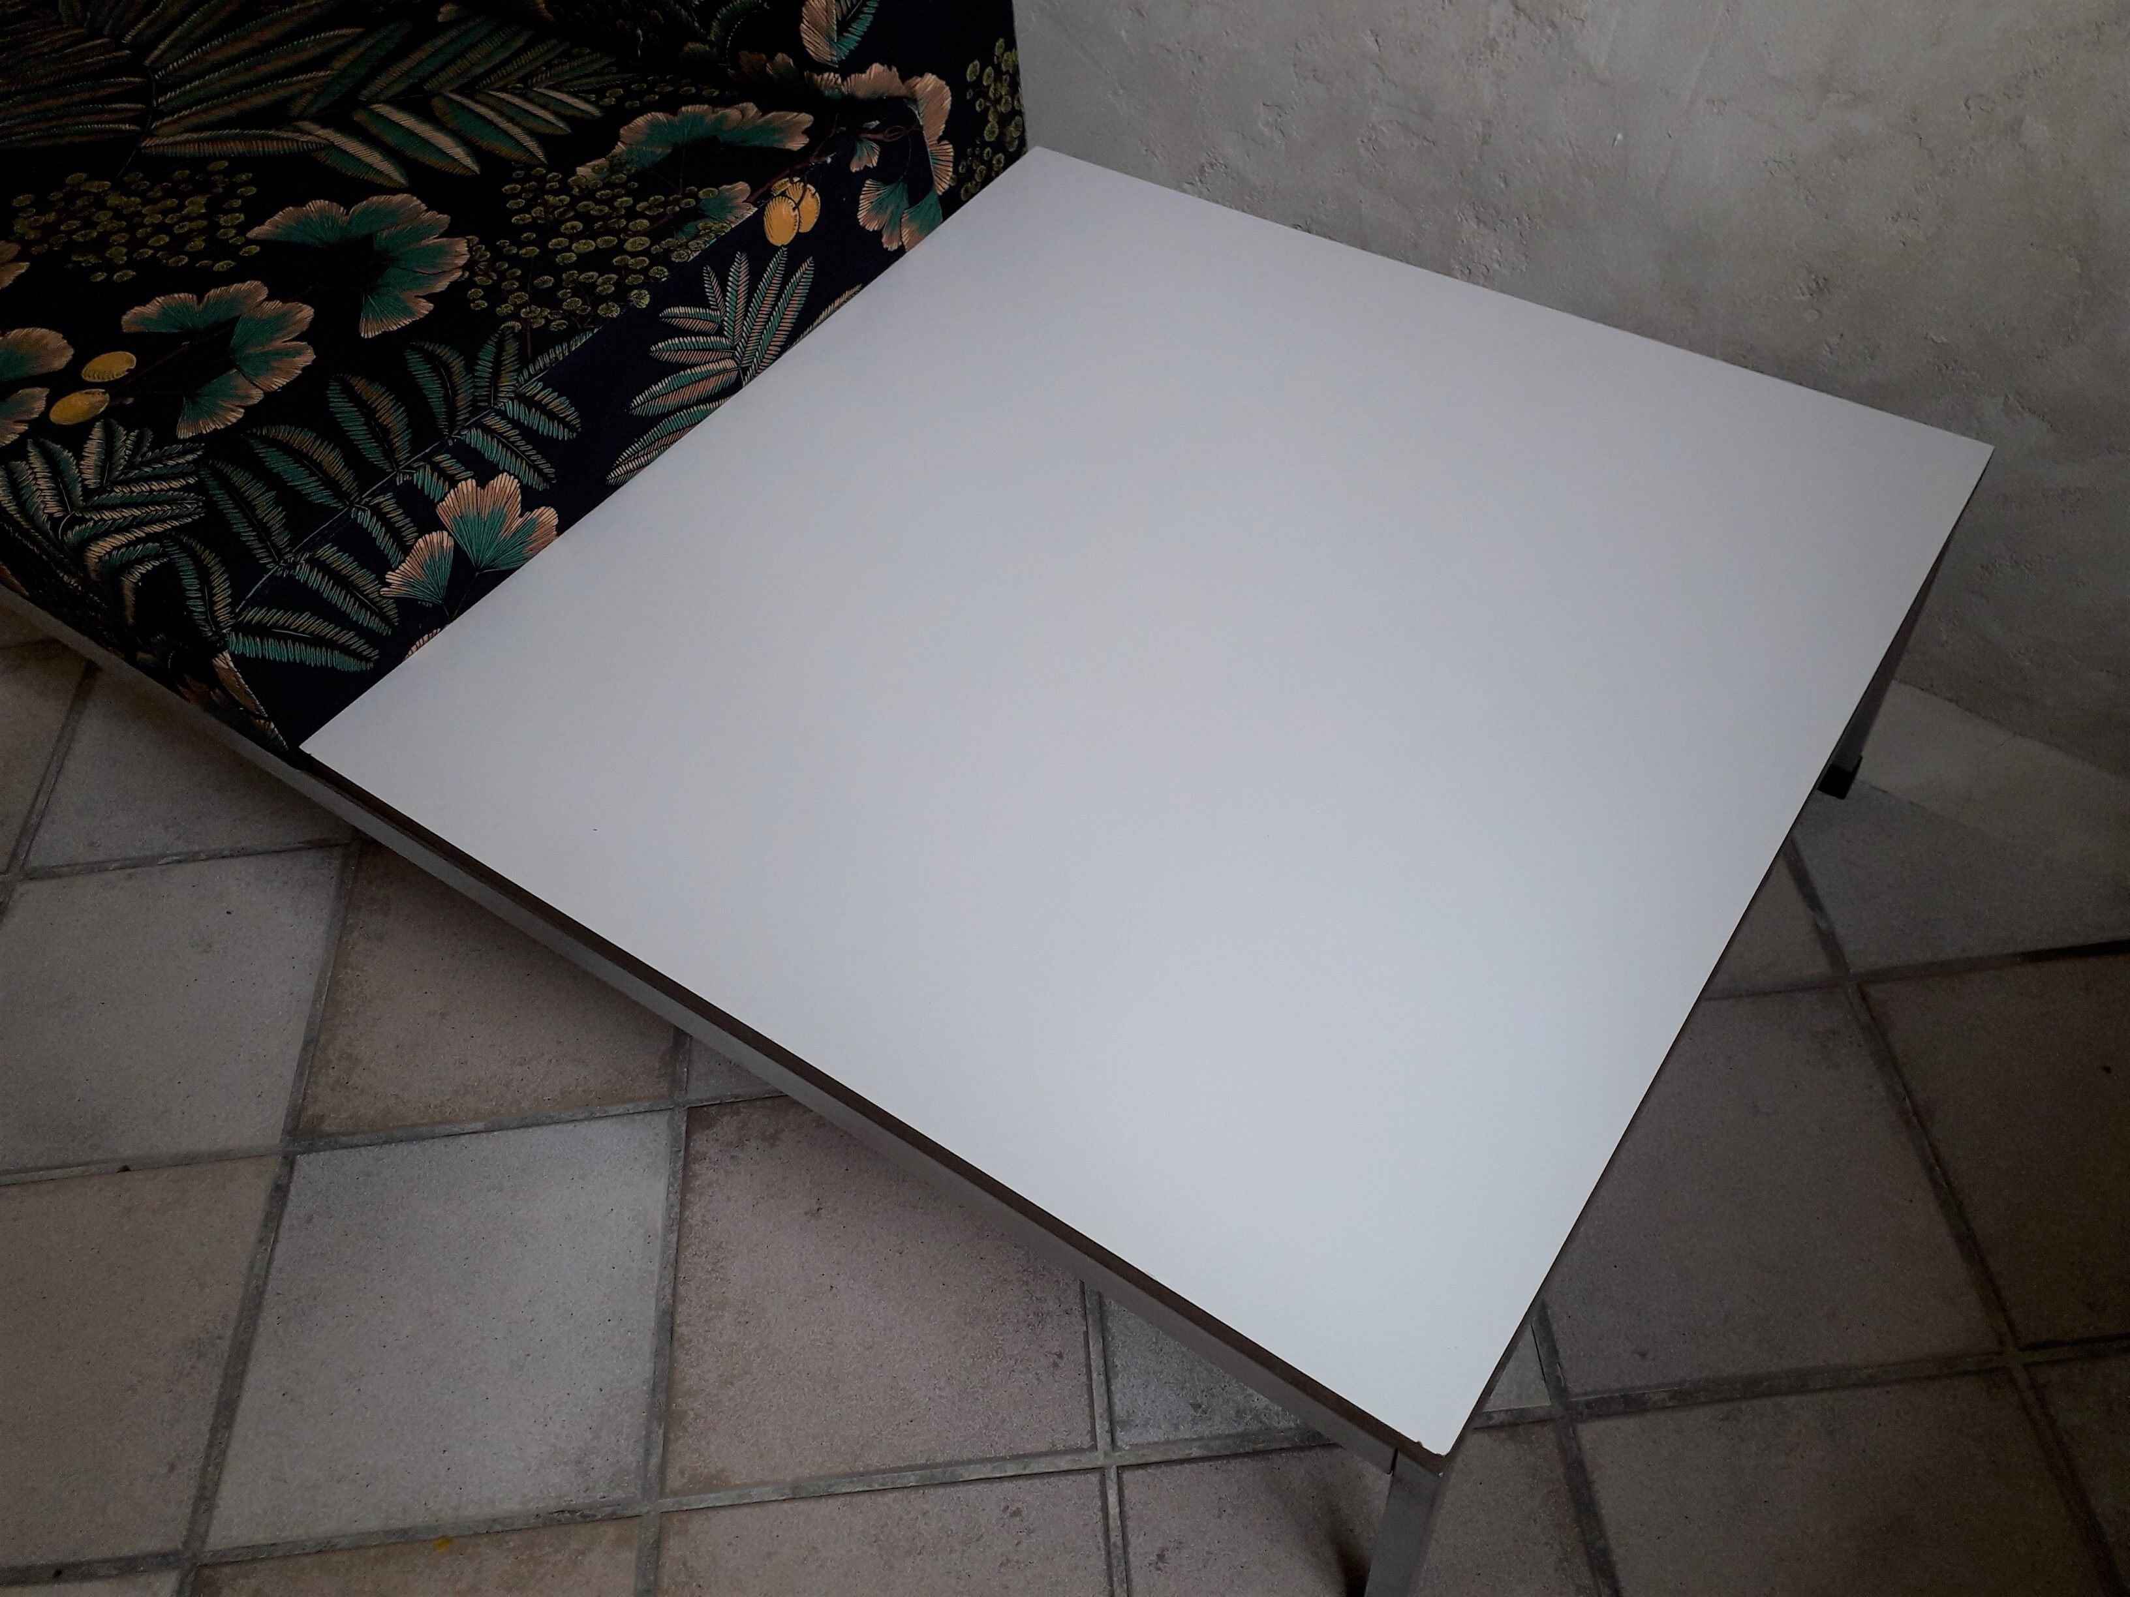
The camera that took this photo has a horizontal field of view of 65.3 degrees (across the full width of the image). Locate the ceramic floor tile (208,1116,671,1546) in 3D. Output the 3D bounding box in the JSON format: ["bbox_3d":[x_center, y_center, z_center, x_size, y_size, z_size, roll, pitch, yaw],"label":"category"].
[{"bbox_3d":[-0.448,0.383,1.227,0.298,0.010,0.296,-6,51,0],"label":"ceramic floor tile"}]

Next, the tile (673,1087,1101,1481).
[{"bbox_3d":[-0.137,0.347,1.229,0.298,0.010,0.296,-6,51,0],"label":"tile"}]

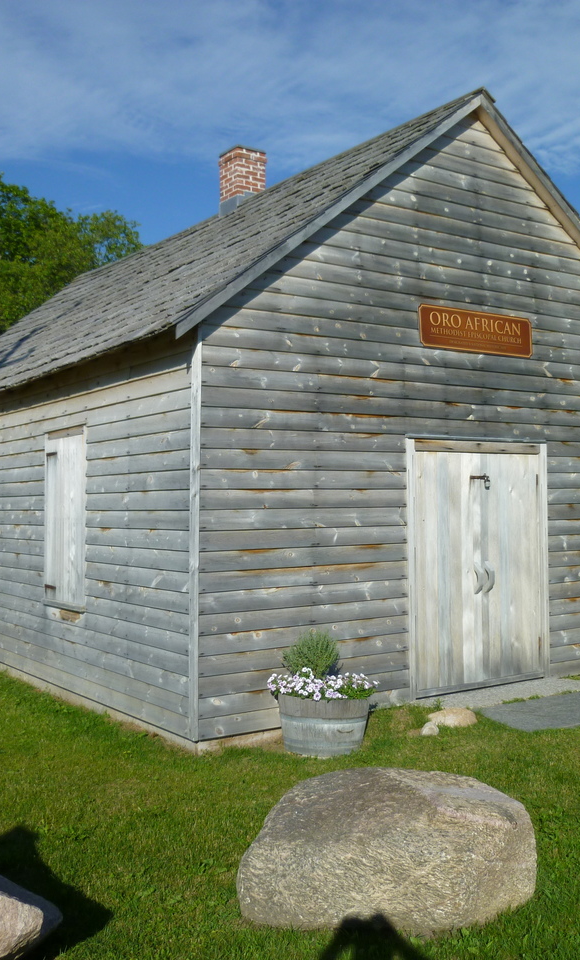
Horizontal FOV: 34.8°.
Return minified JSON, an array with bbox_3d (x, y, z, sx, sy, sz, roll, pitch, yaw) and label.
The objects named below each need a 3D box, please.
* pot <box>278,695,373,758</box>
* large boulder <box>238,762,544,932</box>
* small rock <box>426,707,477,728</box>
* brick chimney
[{"bbox_3d":[0.250,1.743,6.660,0.660,0.368,0.660,0,-2,0],"label":"pot"},{"bbox_3d":[0.419,1.538,4.017,1.250,0.540,0.820,-1,-2,6],"label":"large boulder"},{"bbox_3d":[1.308,1.866,7.312,0.370,0.130,0.280,-1,-2,10],"label":"small rock"},{"bbox_3d":[-0.572,-3.582,11.262,0.410,0.770,0.410,1,-2,-35],"label":"brick chimney"}]

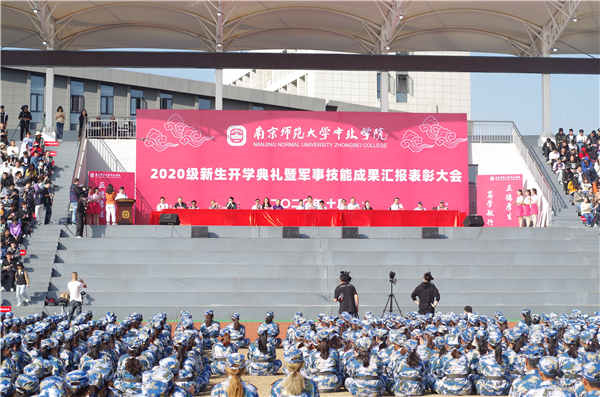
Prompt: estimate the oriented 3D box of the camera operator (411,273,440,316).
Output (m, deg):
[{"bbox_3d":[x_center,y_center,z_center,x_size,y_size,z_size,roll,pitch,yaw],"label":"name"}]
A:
[{"bbox_3d":[3.140,2.760,31.200,0.680,1.770,0.420,0,-3,-5],"label":"camera operator"}]

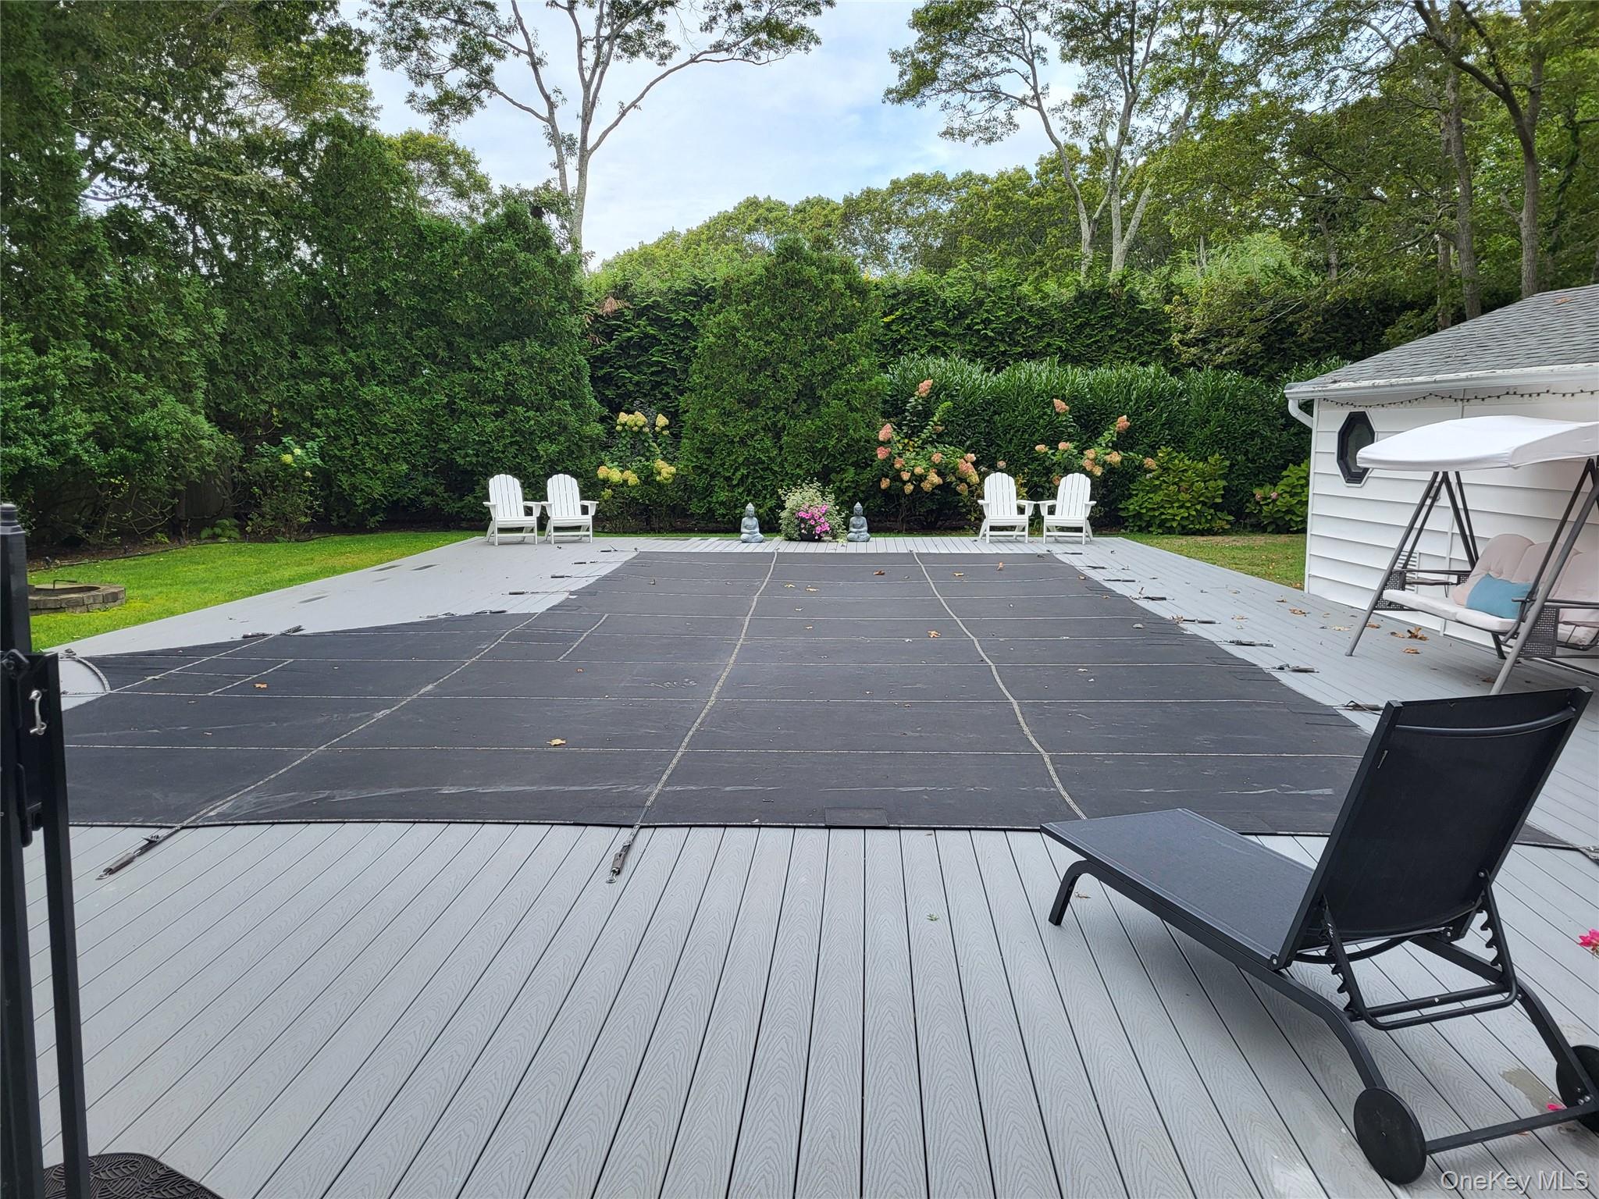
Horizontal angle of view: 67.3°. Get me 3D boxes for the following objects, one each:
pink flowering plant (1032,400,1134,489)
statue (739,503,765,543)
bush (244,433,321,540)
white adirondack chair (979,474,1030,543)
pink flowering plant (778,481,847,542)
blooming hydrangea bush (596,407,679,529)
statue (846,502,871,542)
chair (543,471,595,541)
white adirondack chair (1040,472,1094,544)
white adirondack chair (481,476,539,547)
[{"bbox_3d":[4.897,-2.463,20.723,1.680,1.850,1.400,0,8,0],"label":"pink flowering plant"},{"bbox_3d":[-0.692,-1.132,17.581,0.340,0.580,0.260,-3,8,-18],"label":"statue"},{"bbox_3d":[-8.228,-1.837,19.407,1.150,1.650,1.100,0,8,0],"label":"bush"},{"bbox_3d":[2.999,-1.356,17.667,0.800,0.990,0.890,-1,8,-7],"label":"white adirondack chair"},{"bbox_3d":[0.193,-1.334,17.867,1.000,0.900,0.900,0,8,0],"label":"pink flowering plant"},{"bbox_3d":[-2.804,-2.219,20.867,1.380,2.050,1.300,0,8,0],"label":"blooming hydrangea bush"},{"bbox_3d":[0.862,-1.153,17.716,0.340,0.580,0.260,0,8,-3],"label":"statue"},{"bbox_3d":[-3.408,-1.342,17.635,0.800,0.990,0.890,-3,8,-20],"label":"chair"},{"bbox_3d":[3.928,-1.320,17.394,0.800,0.990,0.890,3,8,22],"label":"white adirondack chair"},{"bbox_3d":[-4.197,-1.312,17.421,0.800,0.990,0.890,-4,9,-24],"label":"white adirondack chair"}]

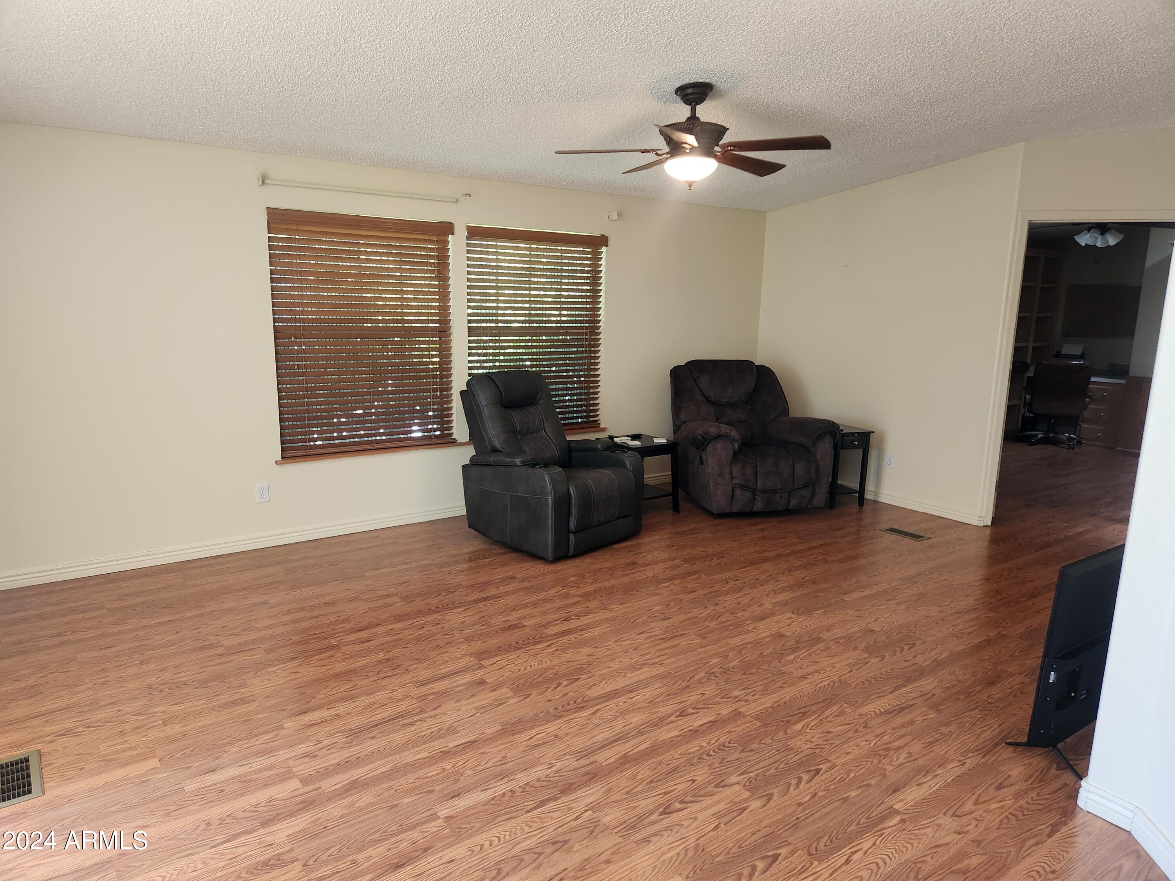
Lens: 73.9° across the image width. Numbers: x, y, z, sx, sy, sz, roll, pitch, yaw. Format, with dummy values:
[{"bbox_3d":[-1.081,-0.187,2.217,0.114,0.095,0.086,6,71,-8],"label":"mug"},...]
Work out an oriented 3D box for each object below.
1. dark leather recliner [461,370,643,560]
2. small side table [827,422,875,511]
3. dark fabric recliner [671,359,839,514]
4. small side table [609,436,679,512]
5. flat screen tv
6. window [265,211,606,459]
[{"bbox_3d":[-0.241,0.097,5.071,1.000,1.035,0.860,11,15,43],"label":"dark leather recliner"},{"bbox_3d":[1.890,0.179,6.112,0.320,0.585,0.580,-3,11,-20],"label":"small side table"},{"bbox_3d":[1.222,-0.049,6.016,1.000,1.040,1.010,-2,11,-17],"label":"dark fabric recliner"},{"bbox_3d":[0.377,0.254,5.726,0.420,0.515,0.430,-6,13,-35],"label":"small side table"},{"bbox_3d":[1.998,0.728,2.930,1.080,0.680,0.260,-6,13,-35],"label":"flat screen tv"},{"bbox_3d":[-0.849,-0.704,5.247,2.410,1.450,0.100,-6,13,-35],"label":"window"}]

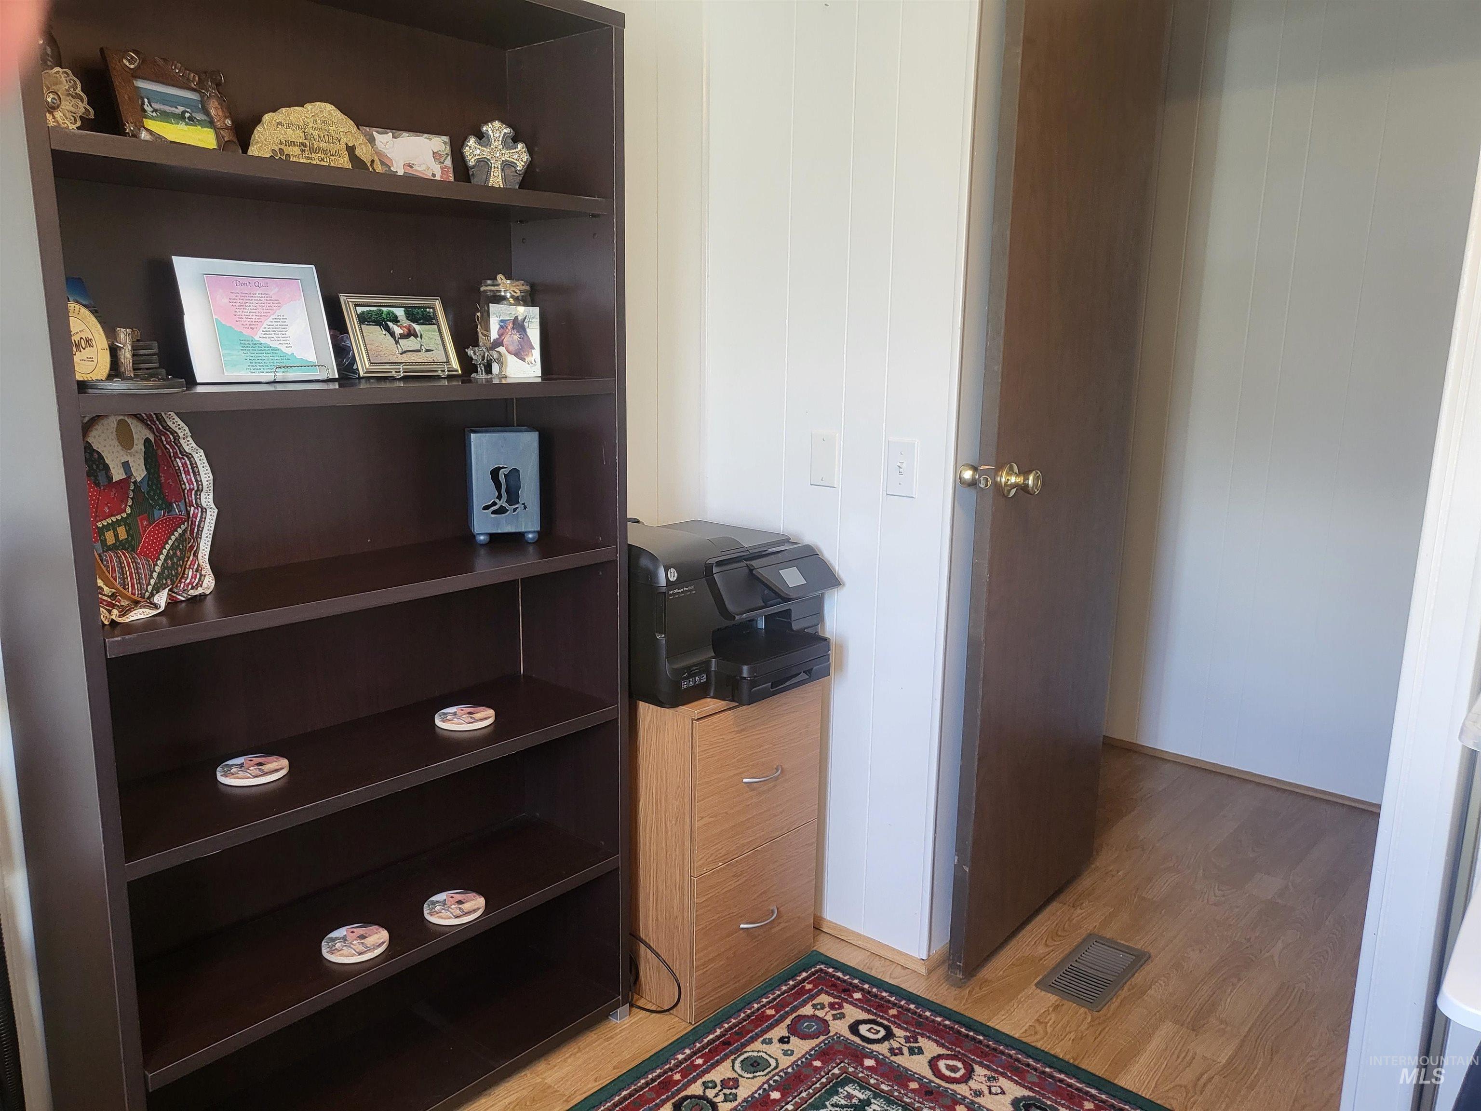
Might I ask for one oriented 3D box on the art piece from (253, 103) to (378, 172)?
[{"bbox_3d":[-0.610,-0.601,1.600,0.030,0.098,0.205,10,15,40],"label":"art piece"}]

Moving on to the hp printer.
[{"bbox_3d":[-0.067,0.088,2.296,0.432,0.303,0.479,10,15,40],"label":"hp printer"}]

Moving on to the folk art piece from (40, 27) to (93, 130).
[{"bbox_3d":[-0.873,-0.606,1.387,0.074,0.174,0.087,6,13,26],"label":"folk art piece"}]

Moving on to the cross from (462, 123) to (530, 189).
[{"bbox_3d":[-0.403,-0.661,1.847,0.040,0.124,0.138,10,15,40],"label":"cross"}]

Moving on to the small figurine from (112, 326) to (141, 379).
[{"bbox_3d":[-0.773,-0.256,1.406,0.027,0.064,0.033,10,15,40],"label":"small figurine"}]

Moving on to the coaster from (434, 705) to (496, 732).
[{"bbox_3d":[-0.488,0.289,1.976,0.104,0.011,0.104,1,11,0],"label":"coaster"}]

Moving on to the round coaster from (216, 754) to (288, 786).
[{"bbox_3d":[-0.759,0.334,1.732,0.104,0.011,0.104,1,11,0],"label":"round coaster"}]

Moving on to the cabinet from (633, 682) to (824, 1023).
[{"bbox_3d":[-0.112,0.553,2.395,0.402,0.649,0.394,10,15,40],"label":"cabinet"}]

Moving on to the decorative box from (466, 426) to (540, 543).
[{"bbox_3d":[-0.438,-0.129,2.051,0.116,0.202,0.120,-3,12,-19],"label":"decorative box"}]

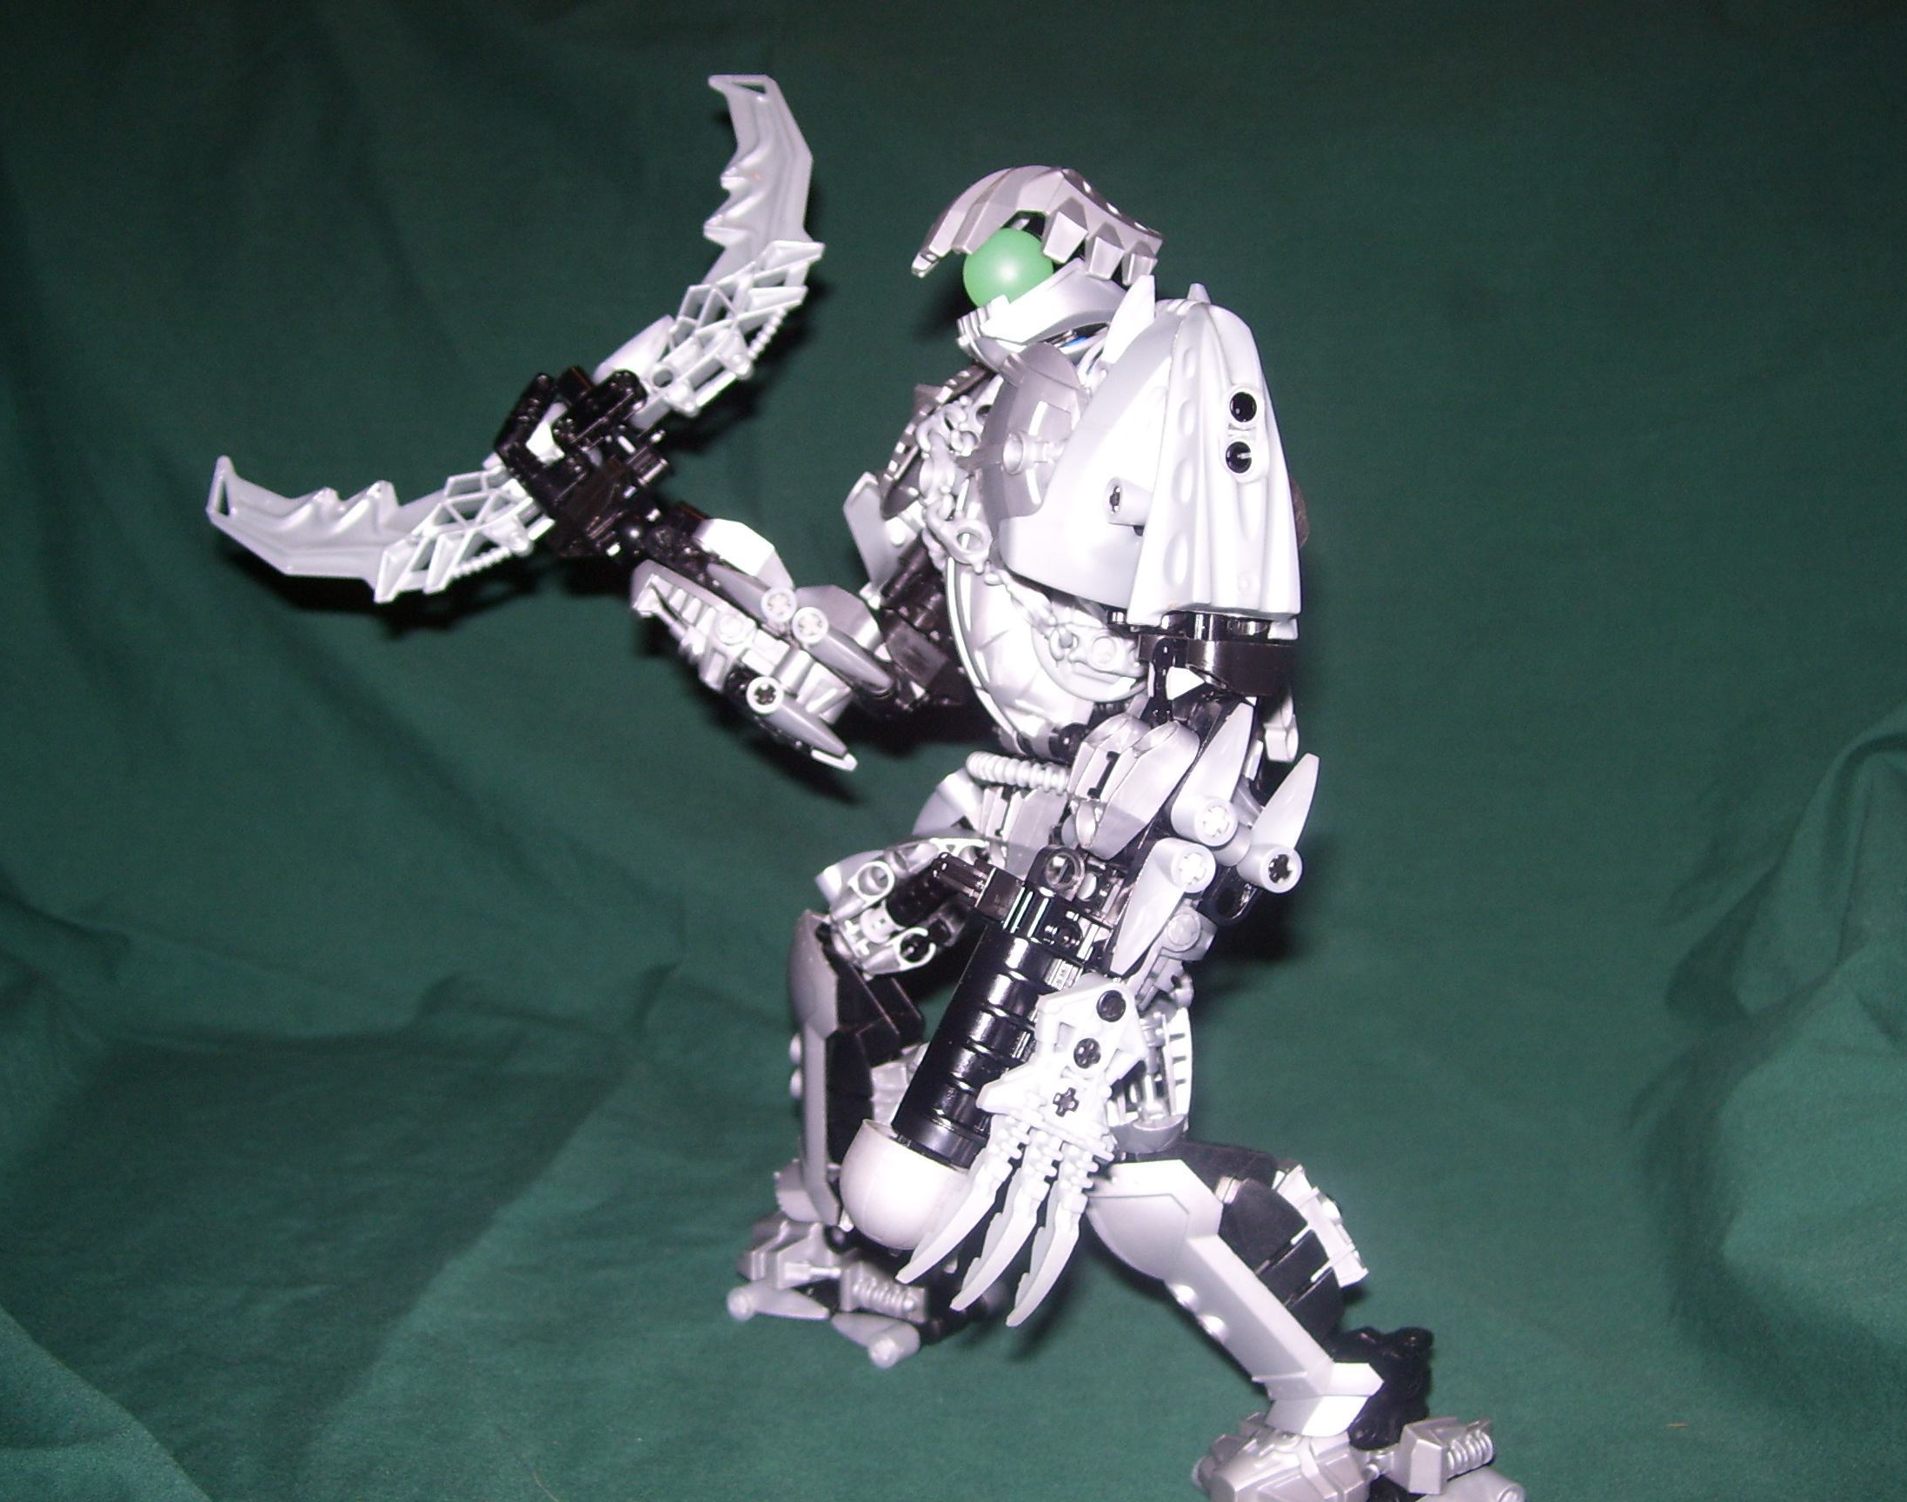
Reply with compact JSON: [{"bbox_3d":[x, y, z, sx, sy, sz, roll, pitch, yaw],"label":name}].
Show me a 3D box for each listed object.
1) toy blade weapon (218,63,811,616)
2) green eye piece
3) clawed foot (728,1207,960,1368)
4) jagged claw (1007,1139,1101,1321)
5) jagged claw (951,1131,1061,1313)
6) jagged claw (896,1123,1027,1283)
[{"bbox_3d":[-0.081,-0.076,0.413,0.142,0.051,0.015,-38,0,0],"label":"toy blade weapon"},{"bbox_3d":[0.010,-0.087,0.377,0.017,0.017,0.017,0,9,0],"label":"green eye piece"},{"bbox_3d":[-0.023,0.114,0.464,0.053,0.026,0.040,6,11,34],"label":"clawed foot"},{"bbox_3d":[0.015,0.072,0.308,0.006,0.029,0.007,20,0,0],"label":"jagged claw"},{"bbox_3d":[0.008,0.070,0.310,0.006,0.030,0.007,26,0,0],"label":"jagged claw"},{"bbox_3d":[0.002,0.068,0.312,0.006,0.030,0.007,33,0,0],"label":"jagged claw"}]

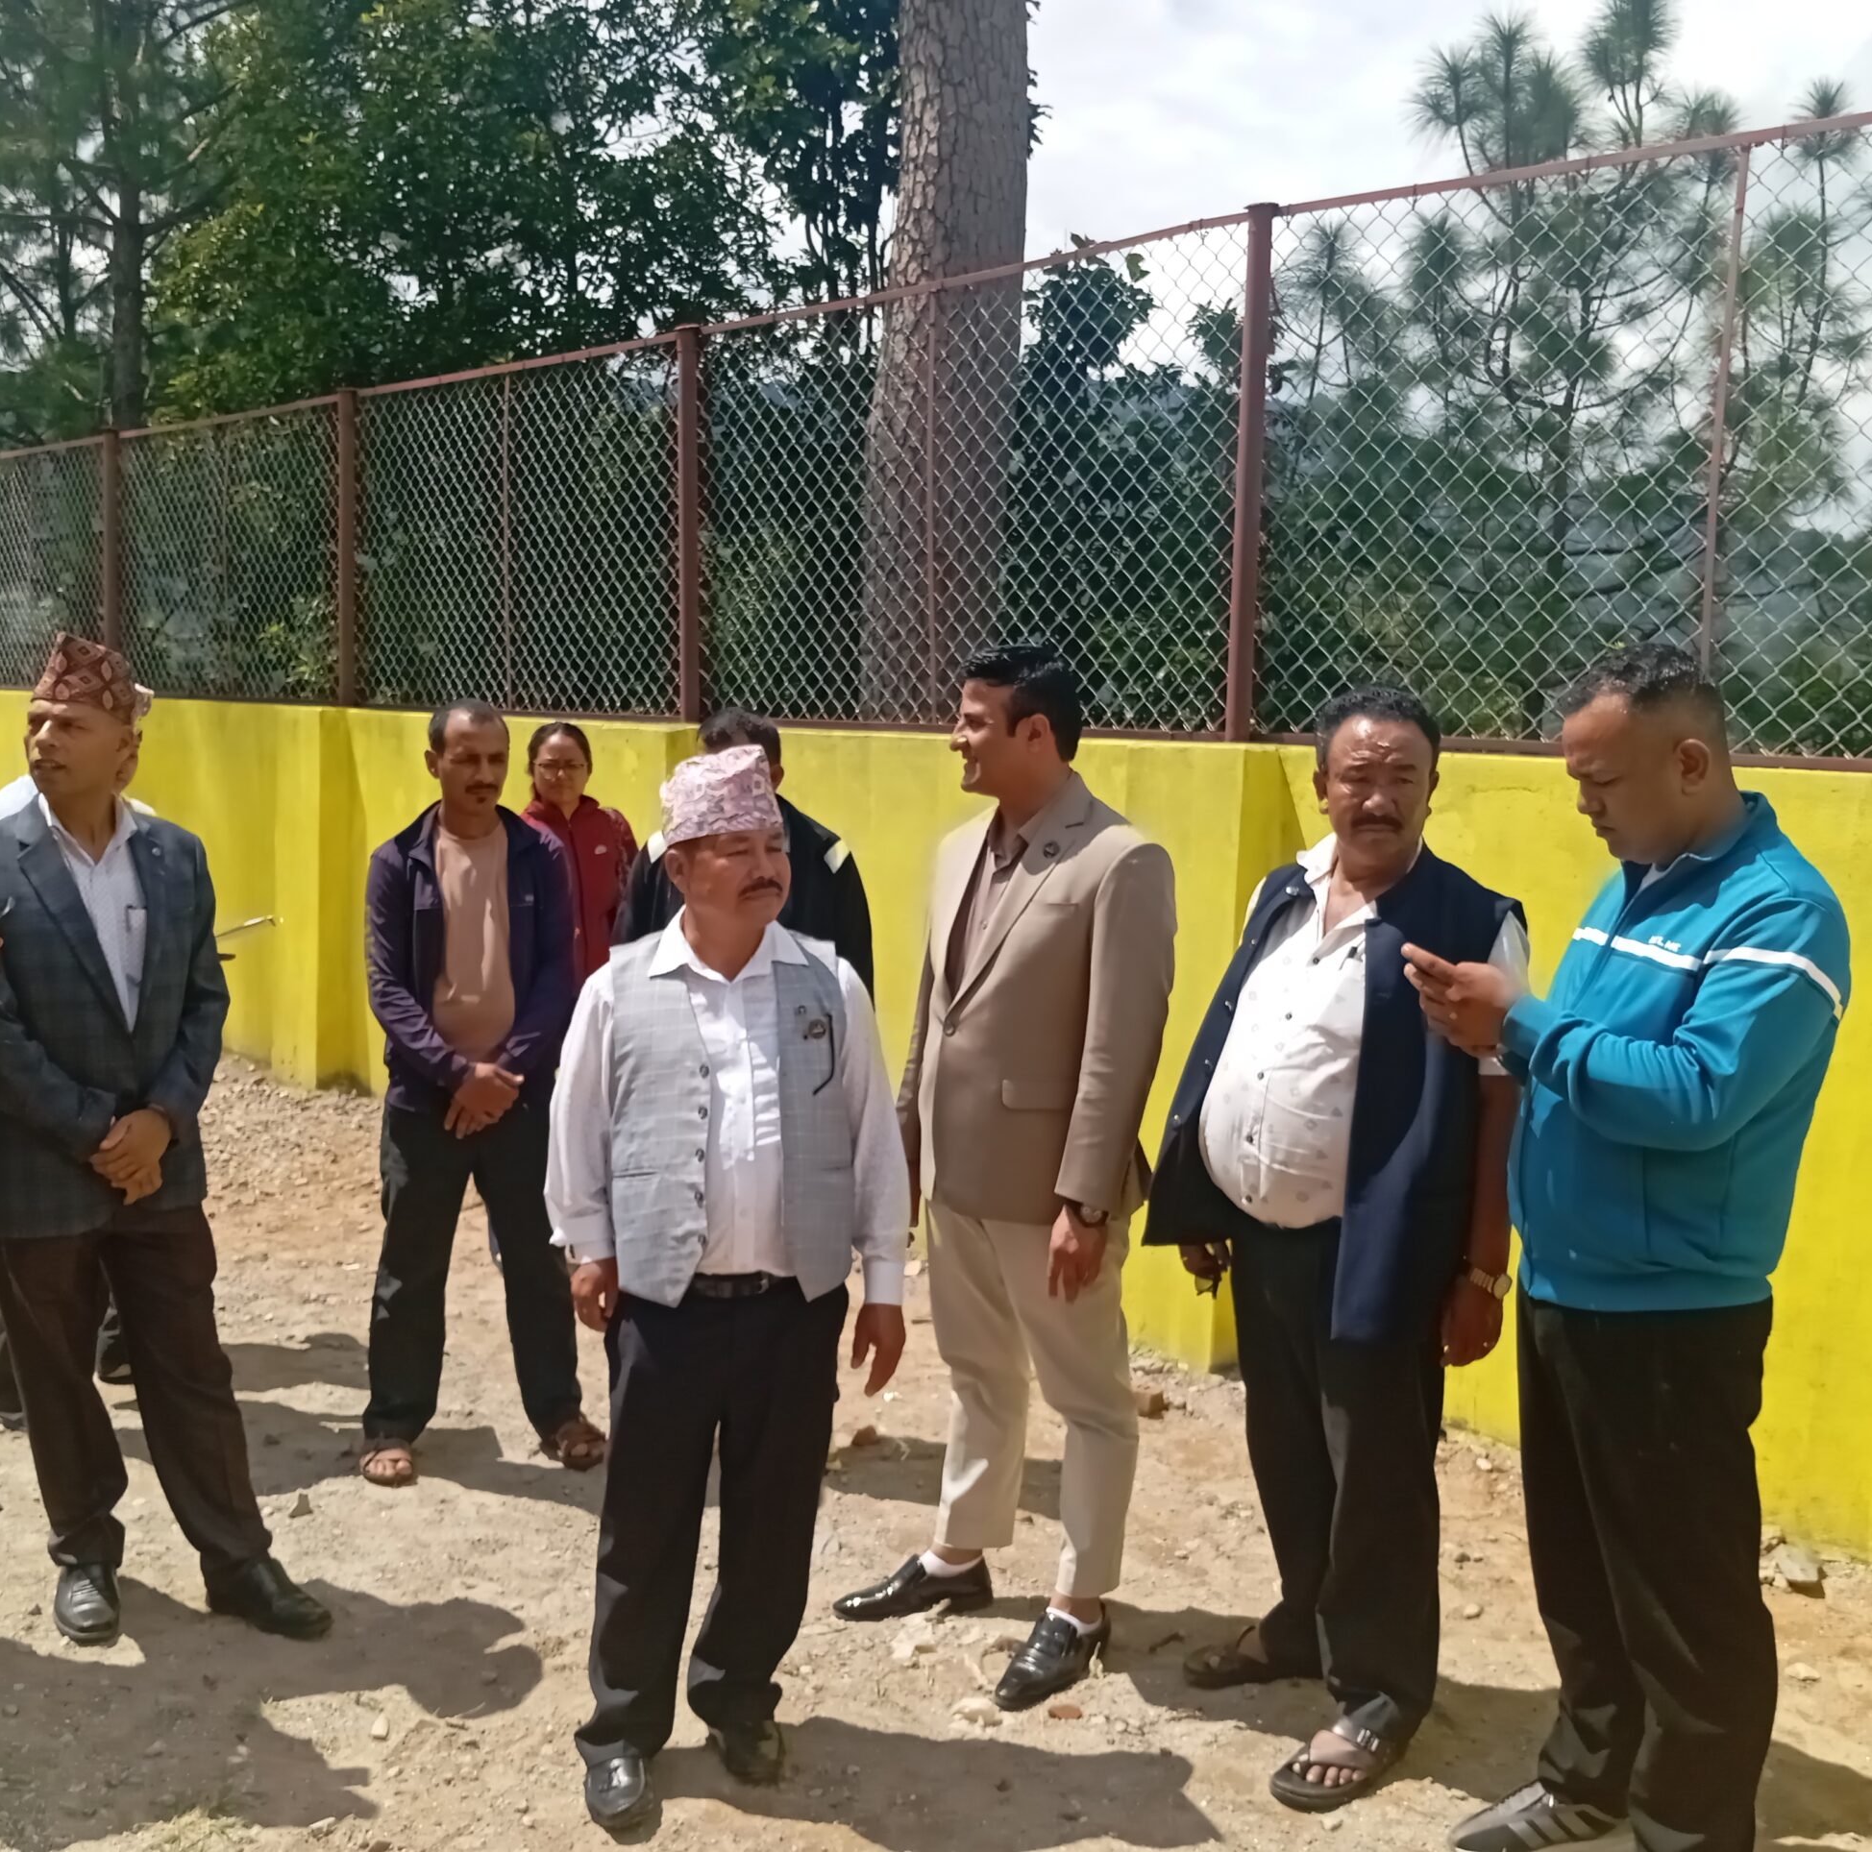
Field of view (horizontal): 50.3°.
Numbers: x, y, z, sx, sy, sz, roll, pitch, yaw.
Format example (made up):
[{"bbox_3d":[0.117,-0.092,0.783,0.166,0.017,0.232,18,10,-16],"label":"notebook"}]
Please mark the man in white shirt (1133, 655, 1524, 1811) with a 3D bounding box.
[{"bbox_3d":[0.627,0.460,3.122,0.500,1.663,0.380,8,10,44],"label":"man in white shirt"}]

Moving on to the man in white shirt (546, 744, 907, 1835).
[{"bbox_3d":[-0.338,0.518,3.028,0.520,1.582,0.330,-1,7,-18],"label":"man in white shirt"}]

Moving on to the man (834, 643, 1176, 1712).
[{"bbox_3d":[0.116,0.389,3.377,0.390,1.722,0.470,-5,9,-40],"label":"man"}]

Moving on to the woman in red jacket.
[{"bbox_3d":[-0.943,0.238,5.208,0.450,1.539,0.290,0,7,-10],"label":"woman in red jacket"}]

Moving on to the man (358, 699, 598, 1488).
[{"bbox_3d":[-0.985,0.337,4.236,0.500,1.624,0.330,-1,7,-16],"label":"man"}]

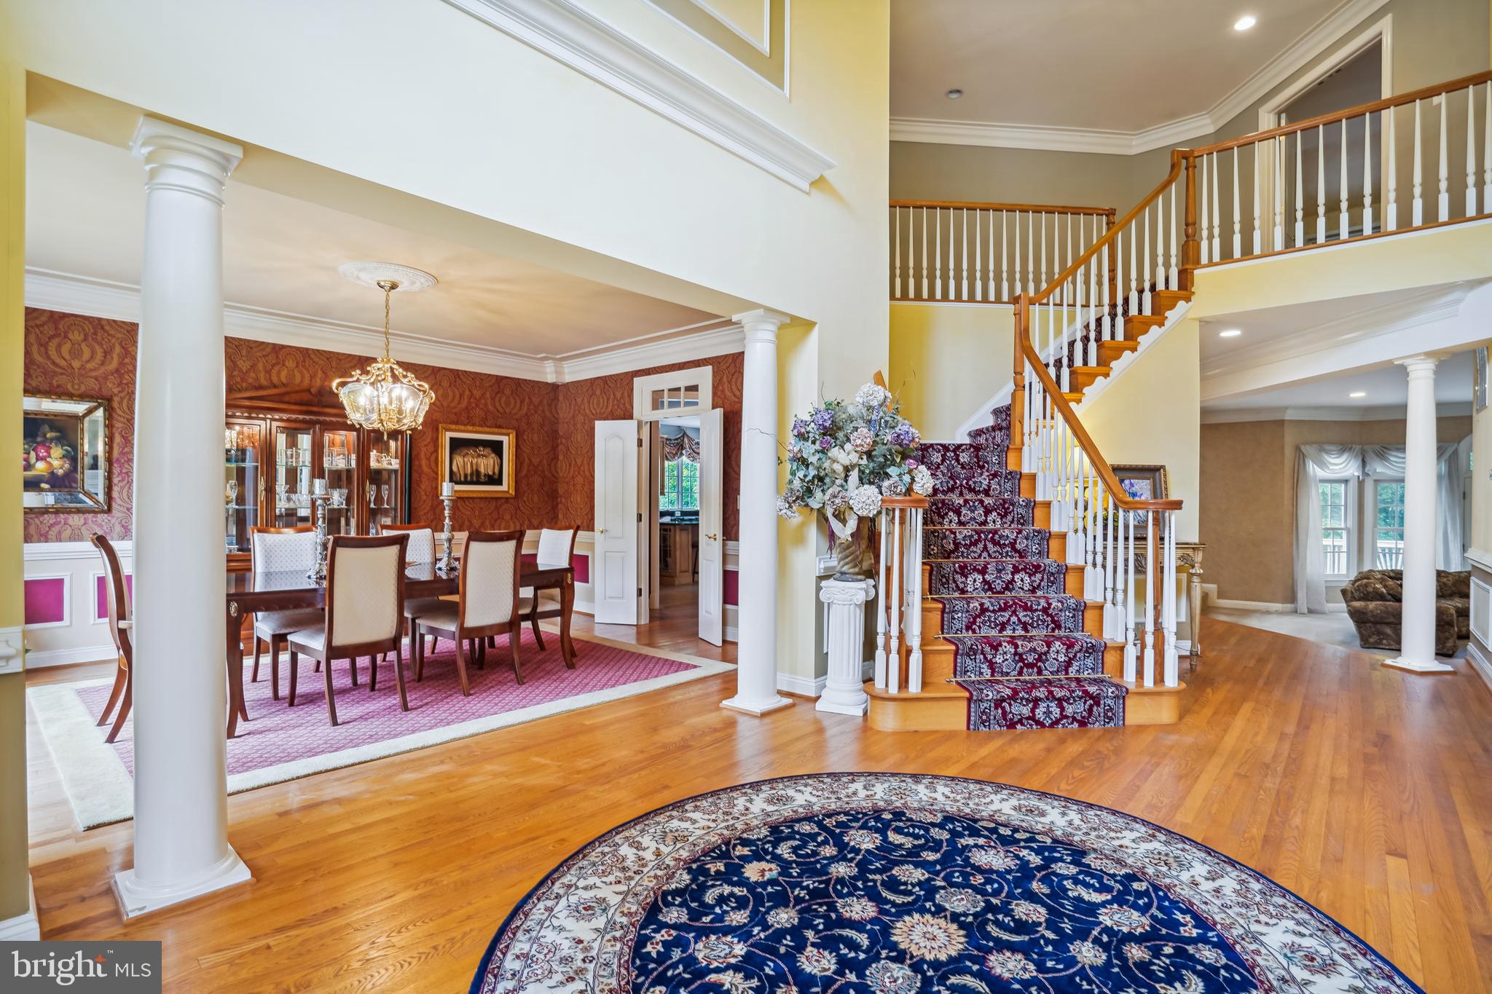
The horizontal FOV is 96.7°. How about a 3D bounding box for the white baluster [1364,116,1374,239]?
[{"bbox_3d":[4.363,-2.261,4.646,0.043,0.854,0.043,0,0,39],"label":"white baluster"}]

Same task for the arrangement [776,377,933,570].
[{"bbox_3d":[0.658,-0.080,3.980,0.870,1.160,0.700,0,0,18],"label":"arrangement"}]

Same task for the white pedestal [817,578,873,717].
[{"bbox_3d":[0.605,0.888,4.030,0.285,0.765,0.285,0,0,23],"label":"white pedestal"}]

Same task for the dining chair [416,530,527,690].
[{"bbox_3d":[-1.816,0.726,4.436,0.610,1.030,0.500,0,0,40],"label":"dining chair"}]

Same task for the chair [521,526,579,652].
[{"bbox_3d":[-1.700,0.745,5.150,0.580,1.030,0.620,0,0,42],"label":"chair"}]

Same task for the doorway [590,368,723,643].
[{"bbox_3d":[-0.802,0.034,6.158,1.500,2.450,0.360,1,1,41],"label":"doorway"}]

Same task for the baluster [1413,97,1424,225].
[{"bbox_3d":[4.557,-2.261,4.494,0.043,0.857,0.043,0,0,39],"label":"baluster"}]

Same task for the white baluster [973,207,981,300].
[{"bbox_3d":[2.189,-2.281,6.255,0.043,0.867,0.043,0,0,-3],"label":"white baluster"}]

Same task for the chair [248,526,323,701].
[{"bbox_3d":[-3.000,0.742,4.484,0.660,1.060,0.500,1,1,41],"label":"chair"}]

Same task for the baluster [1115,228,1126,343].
[{"bbox_3d":[2.932,-1.656,5.196,0.043,0.860,0.043,1,1,39],"label":"baluster"}]

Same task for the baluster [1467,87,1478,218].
[{"bbox_3d":[4.613,-2.191,4.210,0.041,0.850,0.041,0,0,39],"label":"baluster"}]

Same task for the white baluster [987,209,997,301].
[{"bbox_3d":[2.327,-2.293,6.274,0.038,0.870,0.038,0,1,-6],"label":"white baluster"}]

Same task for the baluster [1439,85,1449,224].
[{"bbox_3d":[4.518,-2.191,4.290,0.041,0.850,0.041,0,0,39],"label":"baluster"}]

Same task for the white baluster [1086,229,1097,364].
[{"bbox_3d":[2.590,-1.390,4.960,0.041,0.880,0.041,0,0,-9],"label":"white baluster"}]

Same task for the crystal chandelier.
[{"bbox_3d":[-2.402,-0.935,4.450,0.610,1.090,0.610,0,0,43],"label":"crystal chandelier"}]

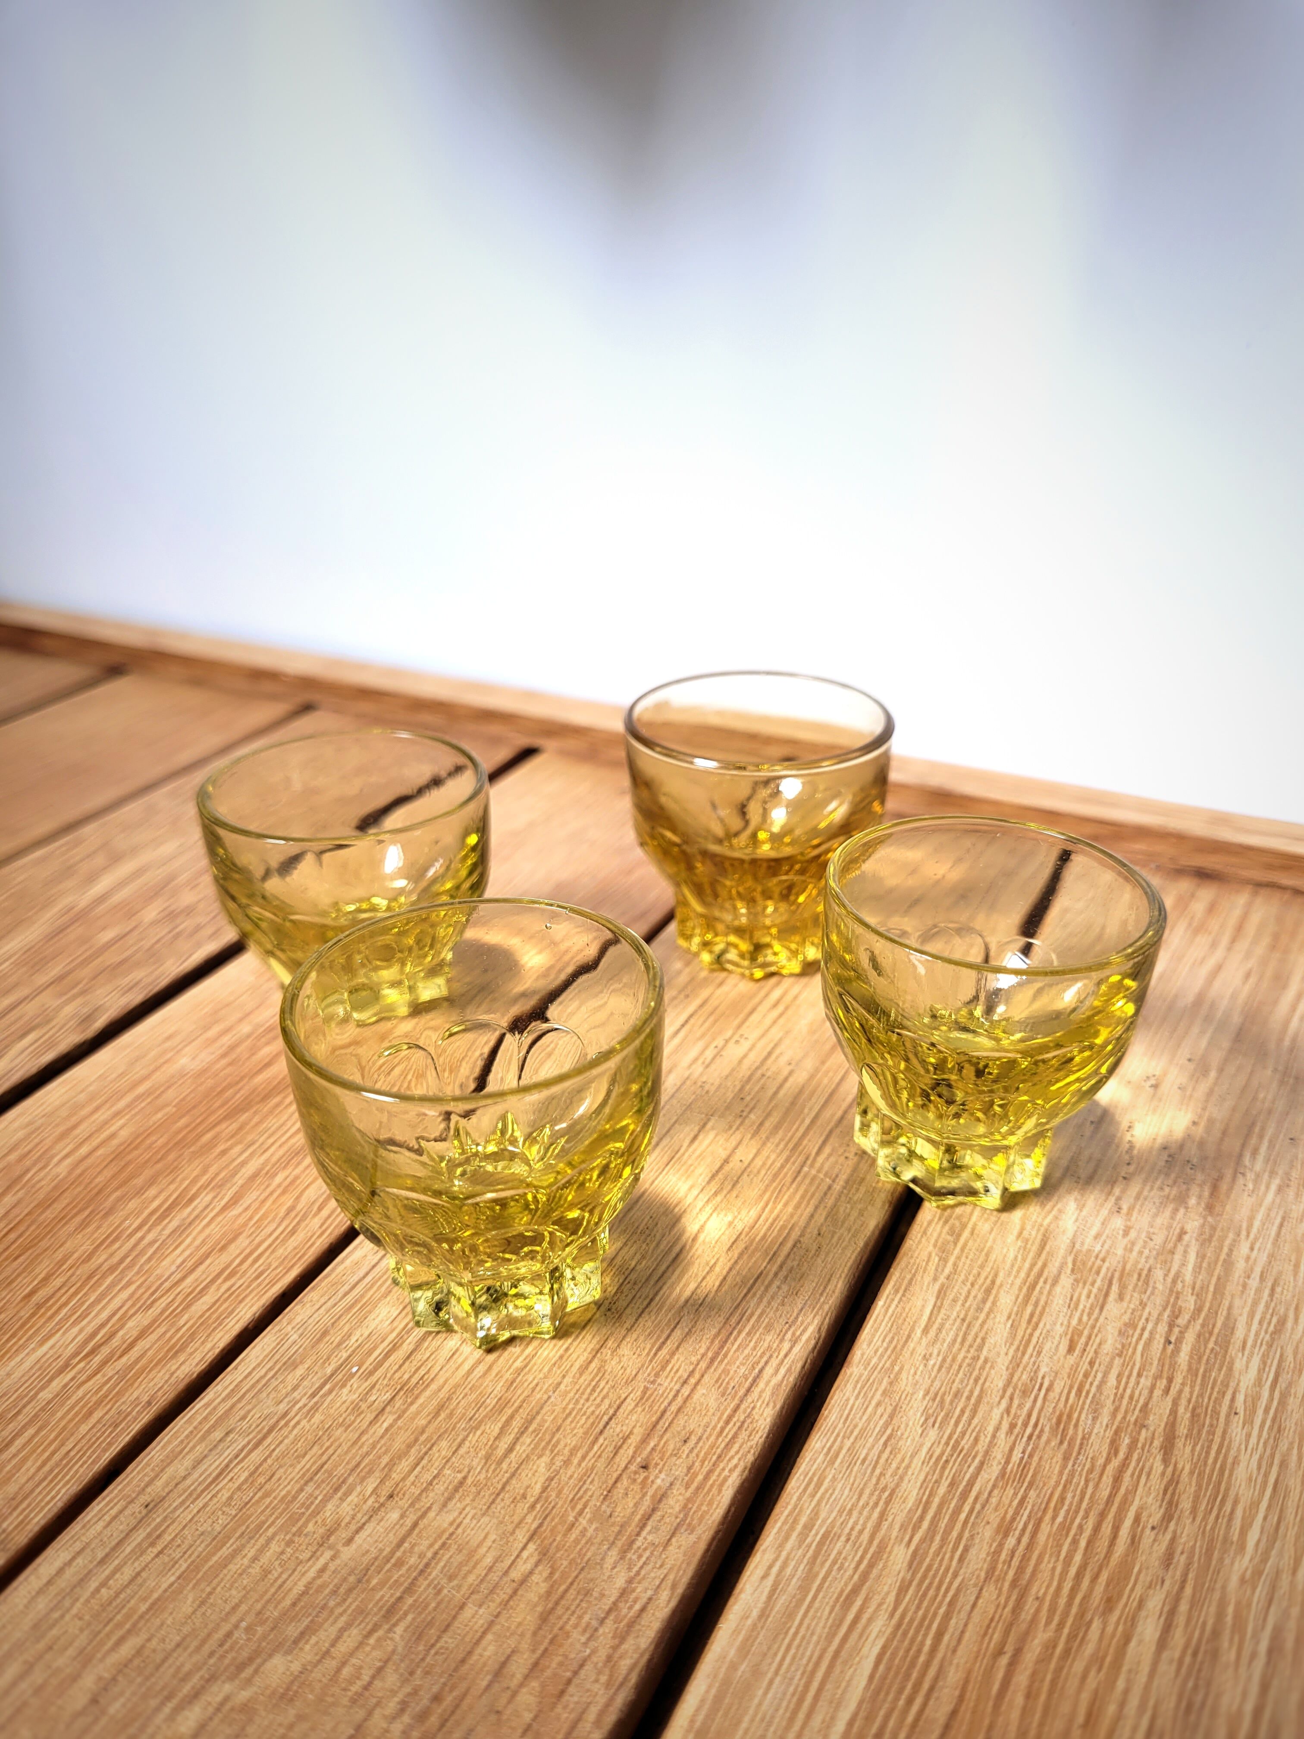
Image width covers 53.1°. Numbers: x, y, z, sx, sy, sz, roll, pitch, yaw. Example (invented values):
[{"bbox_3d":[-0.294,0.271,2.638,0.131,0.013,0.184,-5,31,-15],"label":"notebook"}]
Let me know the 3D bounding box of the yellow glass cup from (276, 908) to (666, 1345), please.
[{"bbox_3d":[-0.025,0.040,0.202,0.054,0.053,0.054,-1,28,1],"label":"yellow glass cup"}]

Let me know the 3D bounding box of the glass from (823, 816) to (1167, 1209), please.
[{"bbox_3d":[0.056,0.026,0.226,0.054,0.053,0.054,-1,28,0],"label":"glass"}]

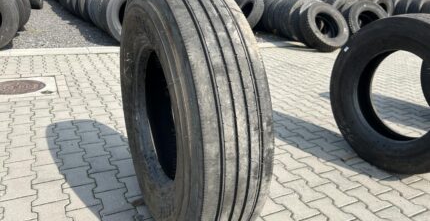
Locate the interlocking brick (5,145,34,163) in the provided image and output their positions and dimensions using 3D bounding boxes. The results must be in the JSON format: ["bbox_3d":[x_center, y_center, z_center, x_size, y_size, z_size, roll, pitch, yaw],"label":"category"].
[{"bbox_3d":[-1.206,0.299,2.023,0.161,0.070,0.198,-7,22,-27],"label":"interlocking brick"}]

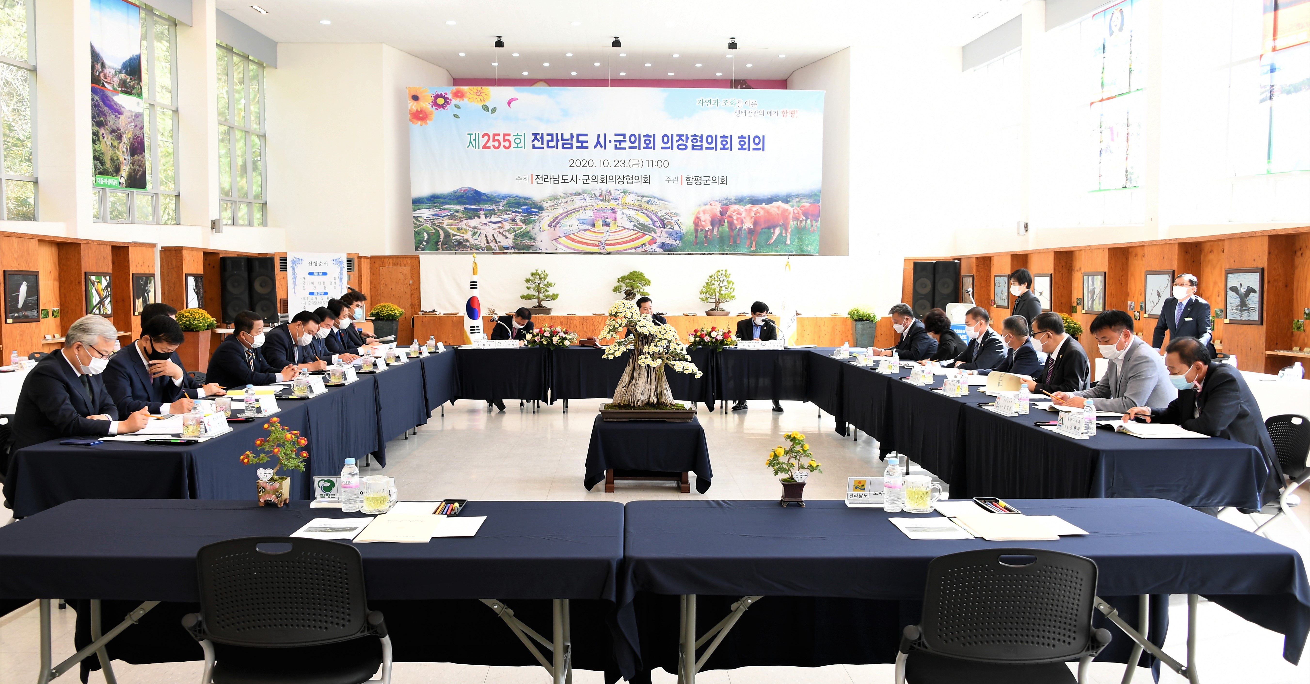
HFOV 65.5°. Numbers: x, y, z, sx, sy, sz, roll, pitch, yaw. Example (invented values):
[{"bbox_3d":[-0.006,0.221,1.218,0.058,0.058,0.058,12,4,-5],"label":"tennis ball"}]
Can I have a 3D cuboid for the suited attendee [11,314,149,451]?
[{"bbox_3d":[-2.822,0.538,4.937,0.760,1.335,0.560,0,3,4],"label":"suited attendee"}]

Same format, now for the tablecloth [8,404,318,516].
[{"bbox_3d":[-2.405,0.733,5.168,0.860,0.645,1.720,0,3,-2],"label":"tablecloth"}]

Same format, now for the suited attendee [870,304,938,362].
[{"bbox_3d":[2.528,0.269,10.200,0.780,1.300,0.540,0,3,-8],"label":"suited attendee"}]

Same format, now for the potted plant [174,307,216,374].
[{"bbox_3d":[-5.647,0.181,12.531,0.538,1.205,0.538,0,3,-2],"label":"potted plant"}]

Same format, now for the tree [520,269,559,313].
[{"bbox_3d":[-1.964,-0.861,17.300,0.640,0.780,0.500,0,3,-2],"label":"tree"}]

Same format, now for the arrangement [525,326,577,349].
[{"bbox_3d":[-1.202,-0.059,11.730,0.600,0.270,0.360,0,3,-2],"label":"arrangement"}]

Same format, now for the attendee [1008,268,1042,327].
[{"bbox_3d":[3.680,0.104,10.150,0.310,1.640,0.450,-1,4,-22],"label":"attendee"}]

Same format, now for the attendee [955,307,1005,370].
[{"bbox_3d":[2.782,0.349,8.760,0.660,1.303,0.530,-1,3,-14],"label":"attendee"}]

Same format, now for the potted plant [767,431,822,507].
[{"bbox_3d":[0.456,0.413,3.376,0.177,0.245,0.150,0,3,-2],"label":"potted plant"}]

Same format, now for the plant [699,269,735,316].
[{"bbox_3d":[1.141,-0.888,18.630,0.670,0.845,0.550,0,3,-2],"label":"plant"}]

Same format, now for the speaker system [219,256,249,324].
[{"bbox_3d":[-6.931,-0.854,16.786,0.450,1.090,0.470,-1,3,-17],"label":"speaker system"}]

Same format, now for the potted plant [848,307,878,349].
[{"bbox_3d":[3.503,-0.029,17.164,0.512,1.132,0.512,0,3,-2],"label":"potted plant"}]

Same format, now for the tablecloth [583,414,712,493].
[{"bbox_3d":[-0.049,0.800,7.488,0.920,0.445,0.950,0,3,-2],"label":"tablecloth"}]

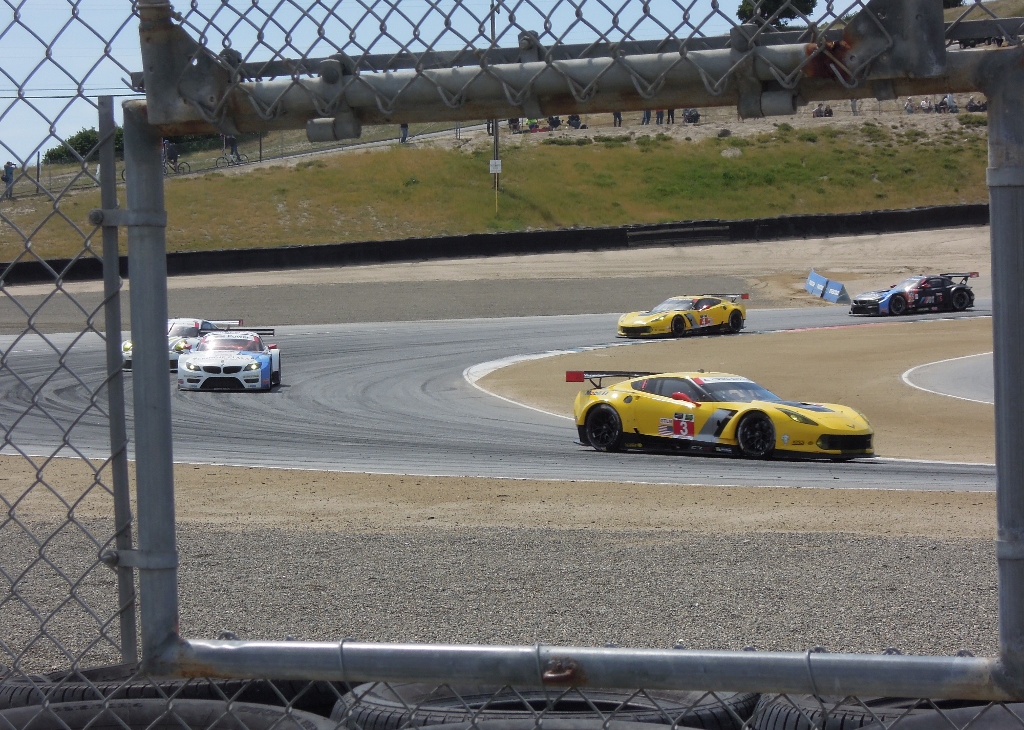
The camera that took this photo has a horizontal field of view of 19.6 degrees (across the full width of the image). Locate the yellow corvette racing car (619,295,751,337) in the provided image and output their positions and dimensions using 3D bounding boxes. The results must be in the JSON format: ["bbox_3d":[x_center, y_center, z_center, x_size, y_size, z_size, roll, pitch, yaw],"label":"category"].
[{"bbox_3d":[5.186,-1.532,90.785,2.040,1.160,4.490,2,5,43],"label":"yellow corvette racing car"}]

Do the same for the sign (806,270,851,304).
[{"bbox_3d":[11.579,-2.867,108.674,0.600,0.720,2.900,-2,12,-19],"label":"sign"}]

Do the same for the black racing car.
[{"bbox_3d":[13.436,-2.397,99.255,4.330,1.240,2.000,-4,4,-27],"label":"black racing car"}]

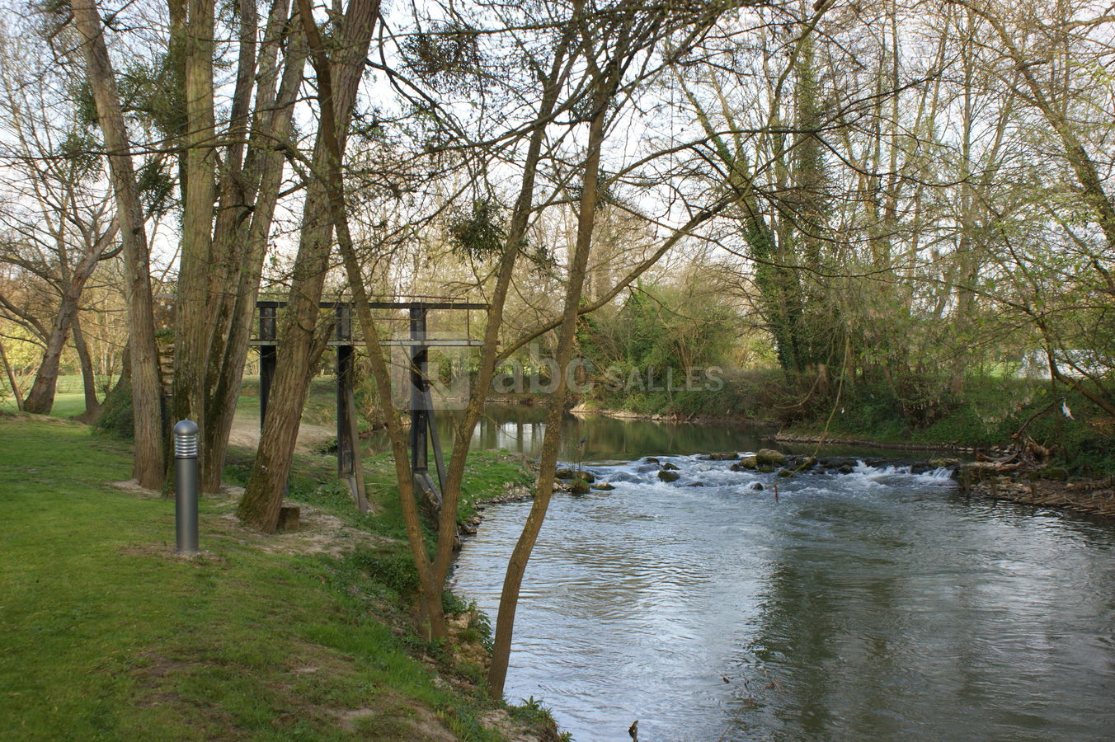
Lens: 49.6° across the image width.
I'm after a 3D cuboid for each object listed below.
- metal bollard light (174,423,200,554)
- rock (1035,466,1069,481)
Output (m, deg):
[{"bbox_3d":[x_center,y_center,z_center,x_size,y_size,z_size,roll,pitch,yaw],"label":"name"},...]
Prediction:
[{"bbox_3d":[-2.794,0.875,9.100,0.185,1.010,0.185,0,0,0],"label":"metal bollard light"},{"bbox_3d":[9.828,2.043,24.000,0.650,0.300,0.500,0,0,0],"label":"rock"}]

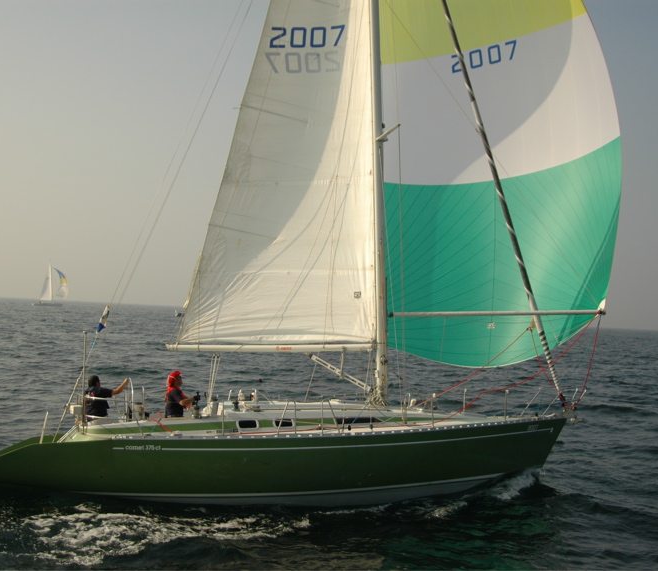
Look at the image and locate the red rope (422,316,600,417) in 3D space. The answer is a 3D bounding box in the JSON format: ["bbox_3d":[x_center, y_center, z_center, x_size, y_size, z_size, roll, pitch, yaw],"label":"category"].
[{"bbox_3d":[3.673,1.613,17.100,3.600,2.050,1.200,3,-2,-12],"label":"red rope"}]

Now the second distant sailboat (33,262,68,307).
[{"bbox_3d":[-112.068,-0.402,345.000,13.000,18.000,4.600,4,-2,-20],"label":"second distant sailboat"}]

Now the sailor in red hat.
[{"bbox_3d":[-2.751,2.330,15.700,0.550,1.600,0.520,3,-2,-8],"label":"sailor in red hat"}]

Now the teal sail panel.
[{"bbox_3d":[3.550,-0.686,19.000,5.700,4.900,2.000,2,-2,22],"label":"teal sail panel"}]

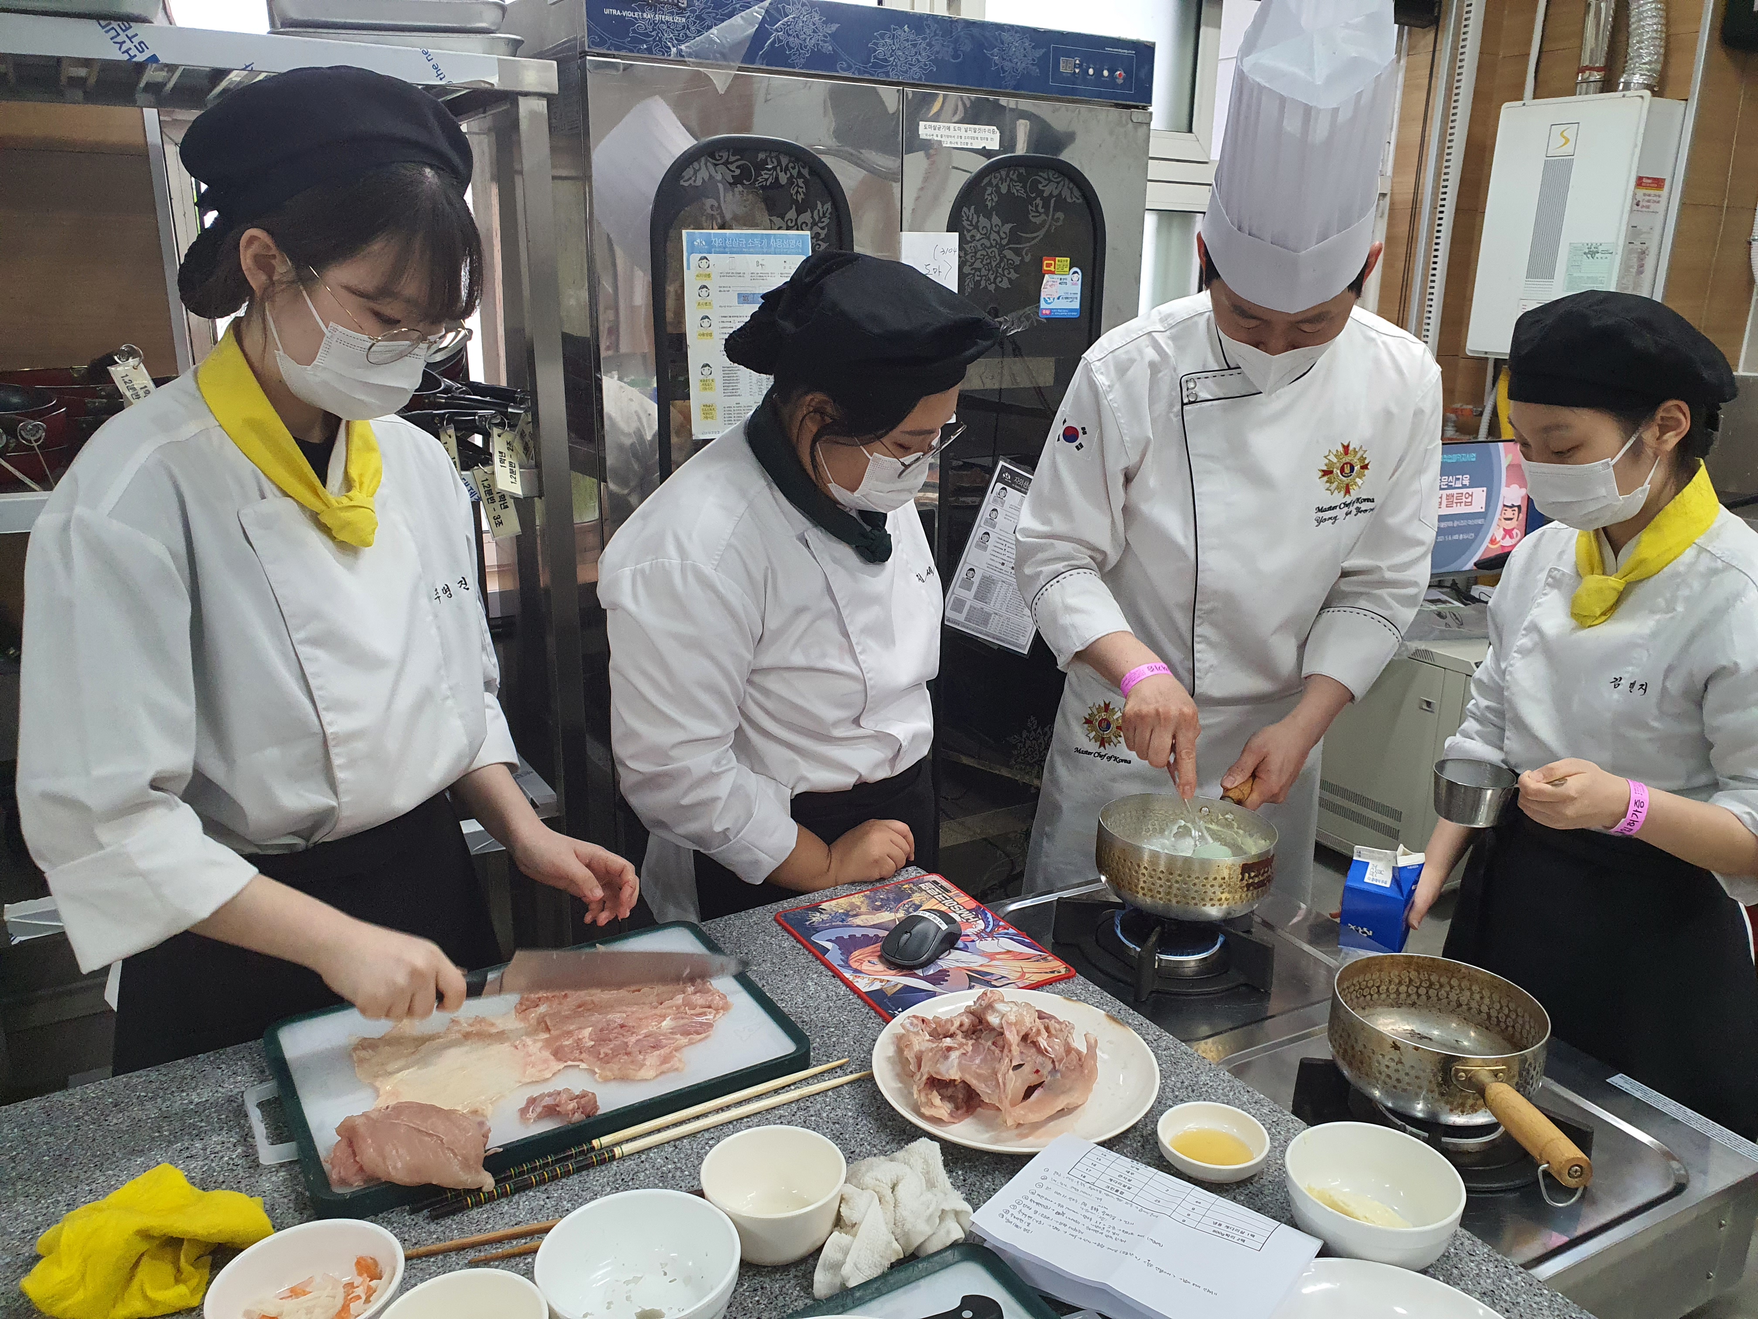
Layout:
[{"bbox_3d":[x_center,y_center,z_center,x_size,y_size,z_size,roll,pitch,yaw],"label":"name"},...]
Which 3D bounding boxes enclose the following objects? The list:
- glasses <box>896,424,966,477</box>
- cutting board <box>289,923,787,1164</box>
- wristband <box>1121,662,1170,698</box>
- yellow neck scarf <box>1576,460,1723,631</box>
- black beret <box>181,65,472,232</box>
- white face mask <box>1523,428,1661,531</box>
[{"bbox_3d":[0.022,-0.280,1.465,0.135,0.045,0.140,46,41,2],"label":"glasses"},{"bbox_3d":[-0.302,0.346,1.195,0.415,0.026,0.255,-9,20,-28],"label":"cutting board"},{"bbox_3d":[0.291,0.020,1.440,0.062,0.025,0.055,-35,-19,1],"label":"wristband"},{"bbox_3d":[0.854,-0.129,1.470,0.155,0.160,0.145,-5,18,-19],"label":"yellow neck scarf"},{"bbox_3d":[-0.441,-0.405,1.055,0.240,0.130,0.230,10,19,12],"label":"black beret"},{"bbox_3d":[0.749,-0.193,1.430,0.115,0.105,0.140,-17,20,-7],"label":"white face mask"}]

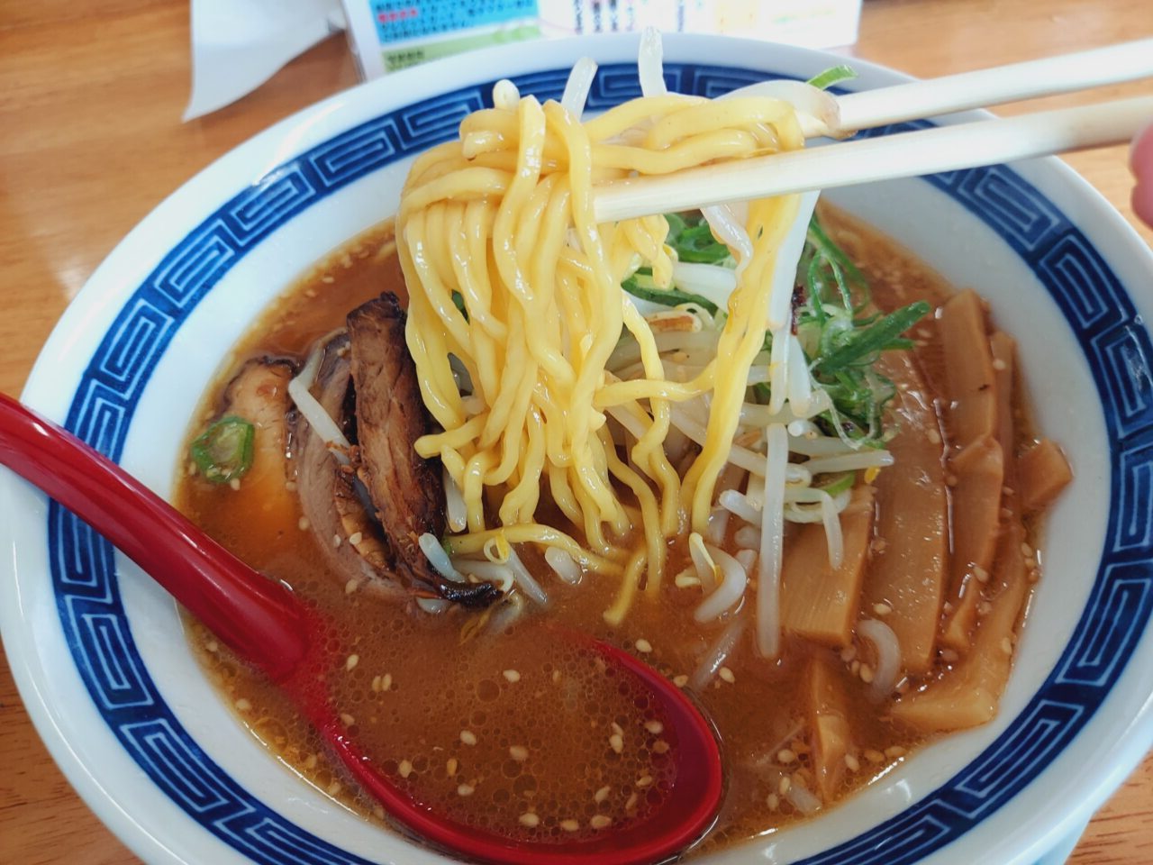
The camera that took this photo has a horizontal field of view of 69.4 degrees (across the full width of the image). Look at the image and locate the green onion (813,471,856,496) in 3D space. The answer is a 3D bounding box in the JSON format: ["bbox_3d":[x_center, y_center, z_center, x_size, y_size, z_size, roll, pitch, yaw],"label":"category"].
[{"bbox_3d":[0.050,0.010,0.161,0.009,0.004,0.004,-22,53,-10],"label":"green onion"}]

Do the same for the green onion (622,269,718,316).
[{"bbox_3d":[0.021,-0.031,0.186,0.022,0.006,0.006,20,57,20],"label":"green onion"}]

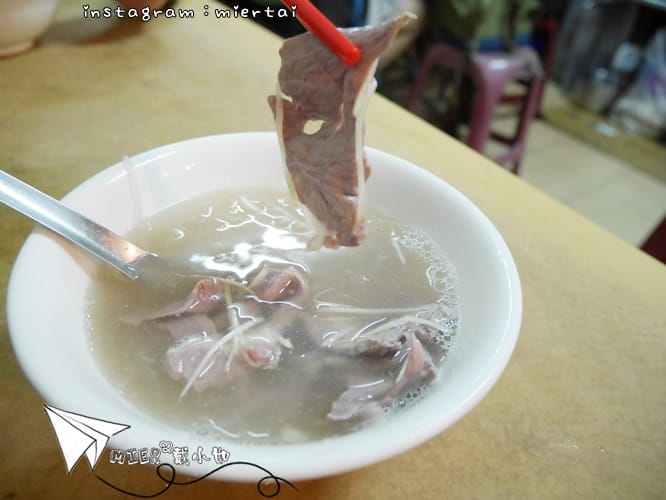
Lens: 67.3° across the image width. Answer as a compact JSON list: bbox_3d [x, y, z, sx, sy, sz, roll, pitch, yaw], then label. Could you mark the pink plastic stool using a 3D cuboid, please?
[{"bbox_3d":[0.520,-0.528,1.894,0.360,0.460,0.360,-22,47,-31],"label":"pink plastic stool"}]

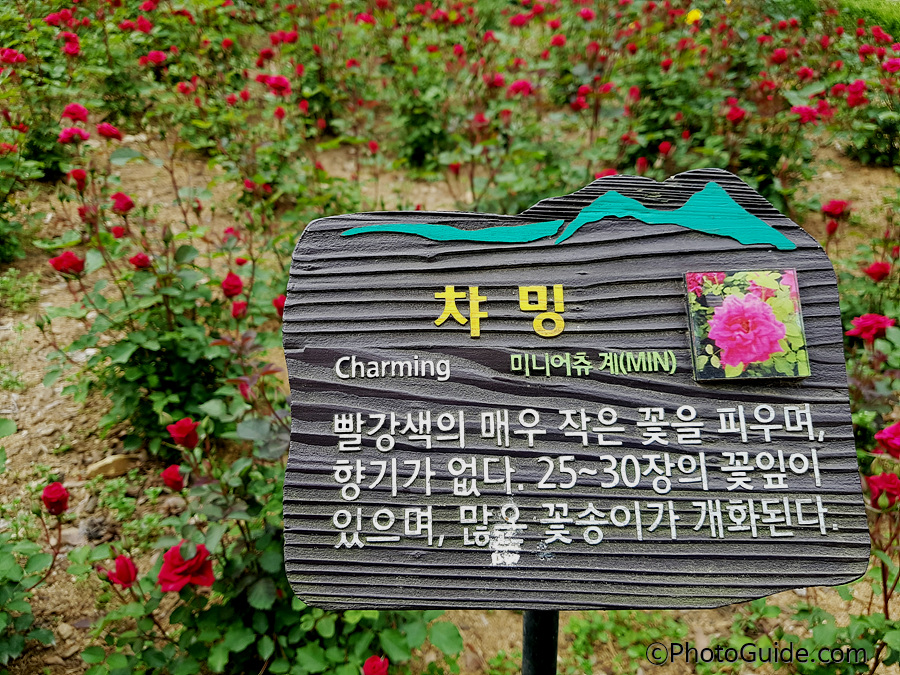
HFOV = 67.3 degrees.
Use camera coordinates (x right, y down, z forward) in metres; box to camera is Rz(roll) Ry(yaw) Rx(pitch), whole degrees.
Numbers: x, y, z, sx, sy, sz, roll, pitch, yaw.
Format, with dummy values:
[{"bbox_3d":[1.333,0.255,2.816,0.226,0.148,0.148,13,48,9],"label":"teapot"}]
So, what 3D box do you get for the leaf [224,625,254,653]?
[{"bbox_3d":[-0.296,0.423,0.950,0.041,0.009,0.036,-14,55,-22],"label":"leaf"}]

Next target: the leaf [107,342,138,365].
[{"bbox_3d":[-0.533,0.026,1.100,0.050,0.010,0.042,-23,79,-24],"label":"leaf"}]

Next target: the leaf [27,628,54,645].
[{"bbox_3d":[-0.648,0.473,1.070,0.043,0.009,0.022,21,45,3],"label":"leaf"}]

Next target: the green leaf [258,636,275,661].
[{"bbox_3d":[-0.250,0.423,0.920,0.023,0.010,0.034,-21,62,-23],"label":"green leaf"}]

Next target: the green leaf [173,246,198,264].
[{"bbox_3d":[-0.507,-0.160,1.300,0.040,0.009,0.048,33,62,2],"label":"green leaf"}]

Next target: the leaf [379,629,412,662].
[{"bbox_3d":[-0.077,0.433,0.950,0.041,0.009,0.051,-37,64,-27],"label":"leaf"}]

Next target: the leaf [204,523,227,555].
[{"bbox_3d":[-0.263,0.226,0.760,0.028,0.010,0.038,-22,68,-23],"label":"leaf"}]

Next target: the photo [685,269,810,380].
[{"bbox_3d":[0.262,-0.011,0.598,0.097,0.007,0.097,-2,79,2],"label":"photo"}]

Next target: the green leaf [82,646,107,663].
[{"bbox_3d":[-0.552,0.492,1.050,0.033,0.009,0.024,-2,48,-17],"label":"green leaf"}]

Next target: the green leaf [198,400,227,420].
[{"bbox_3d":[-0.334,0.101,0.950,0.040,0.010,0.034,-19,73,-20],"label":"green leaf"}]

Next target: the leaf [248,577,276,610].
[{"bbox_3d":[-0.255,0.348,0.920,0.037,0.009,0.044,-1,60,-13],"label":"leaf"}]

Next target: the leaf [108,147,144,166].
[{"bbox_3d":[-0.550,-0.308,1.150,0.058,0.040,0.010,-19,-3,-20],"label":"leaf"}]

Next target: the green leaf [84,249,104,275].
[{"bbox_3d":[-0.552,-0.118,1.050,0.031,0.010,0.041,-22,84,-24],"label":"green leaf"}]

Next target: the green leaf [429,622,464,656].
[{"bbox_3d":[-0.005,0.423,0.950,0.053,0.009,0.039,29,56,21],"label":"green leaf"}]

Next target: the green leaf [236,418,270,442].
[{"bbox_3d":[-0.262,0.124,0.900,0.044,0.009,0.035,-4,59,-13],"label":"green leaf"}]

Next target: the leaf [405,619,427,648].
[{"bbox_3d":[-0.046,0.394,0.900,0.030,0.010,0.041,-8,57,-6],"label":"leaf"}]

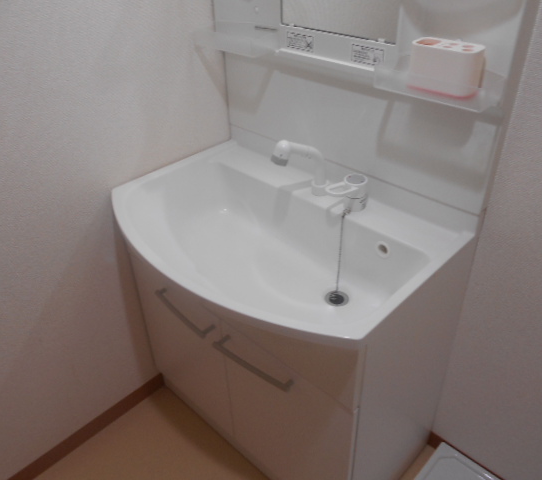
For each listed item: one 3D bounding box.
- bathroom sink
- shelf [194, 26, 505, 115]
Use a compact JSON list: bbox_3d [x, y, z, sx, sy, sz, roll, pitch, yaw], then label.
[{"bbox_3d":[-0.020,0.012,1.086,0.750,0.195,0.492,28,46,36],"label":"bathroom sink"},{"bbox_3d":[0.100,-0.377,0.982,0.745,0.046,0.110,28,46,36],"label":"shelf"}]

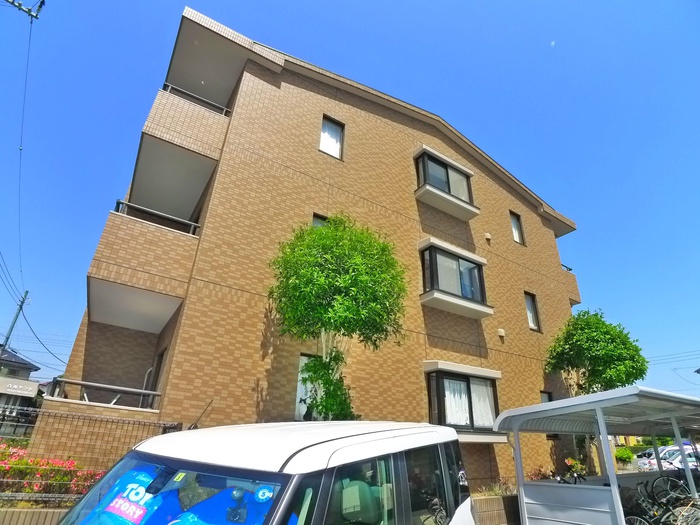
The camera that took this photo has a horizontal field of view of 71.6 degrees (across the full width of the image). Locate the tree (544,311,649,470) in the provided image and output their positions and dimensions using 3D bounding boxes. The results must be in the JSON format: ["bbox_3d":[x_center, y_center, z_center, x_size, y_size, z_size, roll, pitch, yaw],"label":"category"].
[{"bbox_3d":[5.241,2.694,10.442,2.350,3.900,2.200,18,-30,-27],"label":"tree"}]

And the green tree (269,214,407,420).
[{"bbox_3d":[-0.226,1.050,7.573,2.300,4.100,2.200,18,-30,-27],"label":"green tree"}]

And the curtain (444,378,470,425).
[{"bbox_3d":[2.141,2.775,9.639,0.700,1.000,0.100,18,-30,-27],"label":"curtain"}]

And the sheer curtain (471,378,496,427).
[{"bbox_3d":[2.765,2.923,10.066,0.700,1.000,0.100,18,-30,-27],"label":"sheer curtain"}]

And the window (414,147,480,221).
[{"bbox_3d":[2.537,-2.029,12.703,1.880,1.500,0.480,18,-30,-27],"label":"window"}]

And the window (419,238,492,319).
[{"bbox_3d":[2.471,0.420,11.267,1.880,1.520,0.480,18,-30,-27],"label":"window"}]

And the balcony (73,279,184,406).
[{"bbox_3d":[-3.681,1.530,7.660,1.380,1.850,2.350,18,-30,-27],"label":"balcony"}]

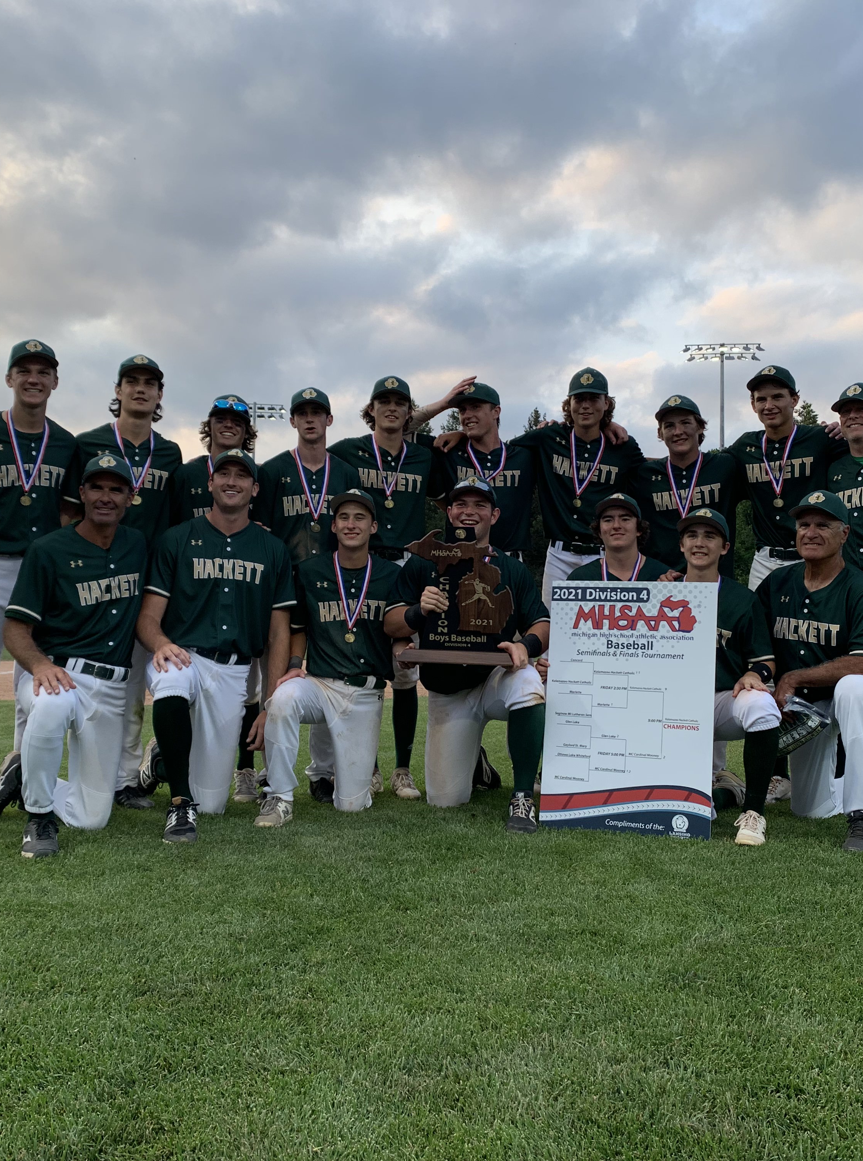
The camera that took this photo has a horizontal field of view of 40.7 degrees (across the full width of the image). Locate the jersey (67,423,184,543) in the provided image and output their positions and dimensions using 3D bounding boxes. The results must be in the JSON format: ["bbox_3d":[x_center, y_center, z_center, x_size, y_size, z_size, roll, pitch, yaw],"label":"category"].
[{"bbox_3d":[-1.255,-0.355,4.780,0.500,0.620,0.270,2,-3,-25],"label":"jersey"}]

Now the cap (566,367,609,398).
[{"bbox_3d":[0.676,-0.854,5.020,0.180,0.135,0.265,1,0,11],"label":"cap"}]

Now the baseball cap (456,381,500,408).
[{"bbox_3d":[0.189,-0.785,4.900,0.175,0.130,0.255,-2,-4,36],"label":"baseball cap"}]

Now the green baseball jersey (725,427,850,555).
[{"bbox_3d":[1.556,-0.400,5.030,0.570,0.550,0.290,0,-3,18],"label":"green baseball jersey"}]

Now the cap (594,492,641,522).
[{"bbox_3d":[0.717,-0.283,4.490,0.180,0.130,0.250,0,-3,16],"label":"cap"}]

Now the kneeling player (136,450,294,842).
[{"bbox_3d":[-0.857,0.213,4.577,0.582,1.430,1.060,1,-3,-12],"label":"kneeling player"}]

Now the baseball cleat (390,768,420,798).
[{"bbox_3d":[-0.111,0.873,4.980,0.110,0.120,0.300,2,-3,-11],"label":"baseball cleat"}]

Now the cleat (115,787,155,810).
[{"bbox_3d":[-1.225,0.874,4.820,0.290,0.120,0.105,-2,-4,45],"label":"cleat"}]

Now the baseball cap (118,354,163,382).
[{"bbox_3d":[-1.231,-0.890,4.928,0.180,0.140,0.270,1,-11,-18],"label":"baseball cap"}]

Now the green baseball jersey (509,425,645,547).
[{"bbox_3d":[0.633,-0.407,5.050,0.570,0.540,0.290,6,-3,7],"label":"green baseball jersey"}]

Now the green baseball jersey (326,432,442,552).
[{"bbox_3d":[-0.198,-0.383,5.080,0.540,0.540,0.290,1,-3,-2],"label":"green baseball jersey"}]

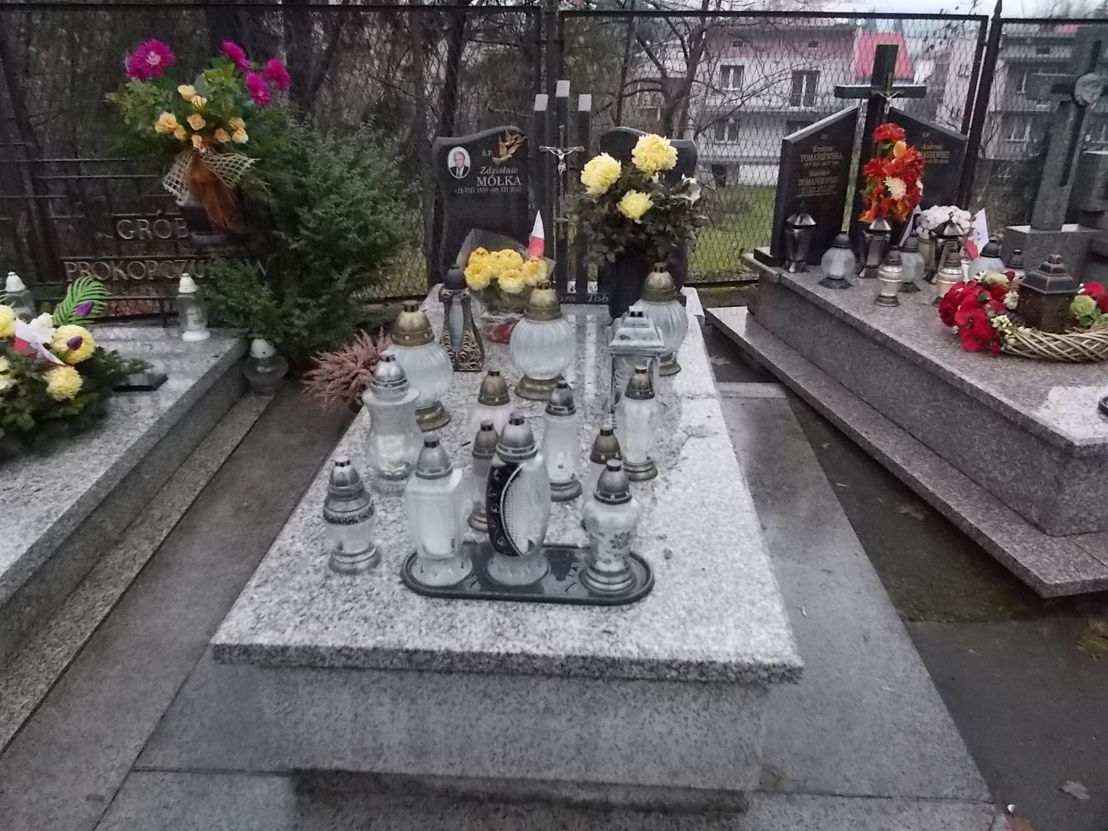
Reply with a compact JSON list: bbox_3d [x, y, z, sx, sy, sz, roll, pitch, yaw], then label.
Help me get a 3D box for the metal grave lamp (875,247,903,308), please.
[{"bbox_3d":[1.308,-0.539,3.205,0.102,0.224,0.102,1,25,3],"label":"metal grave lamp"}]

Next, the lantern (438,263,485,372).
[{"bbox_3d":[-0.311,-0.322,2.683,0.139,0.337,0.136,1,25,3],"label":"lantern"}]

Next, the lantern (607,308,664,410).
[{"bbox_3d":[0.234,-0.140,2.279,0.147,0.307,0.147,1,24,3],"label":"lantern"}]

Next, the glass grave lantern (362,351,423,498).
[{"bbox_3d":[-0.350,0.010,1.818,0.129,0.306,0.129,1,25,3],"label":"glass grave lantern"}]

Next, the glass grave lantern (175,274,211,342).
[{"bbox_3d":[-1.445,-0.434,3.305,0.119,0.262,0.119,1,25,3],"label":"glass grave lantern"}]

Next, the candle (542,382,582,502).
[{"bbox_3d":[0.026,0.056,1.927,0.091,0.289,0.091,1,25,3],"label":"candle"}]

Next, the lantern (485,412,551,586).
[{"bbox_3d":[-0.070,0.151,1.586,0.124,0.331,0.118,-11,27,-23],"label":"lantern"}]

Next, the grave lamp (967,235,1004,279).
[{"bbox_3d":[1.648,-0.567,3.140,0.141,0.215,0.141,-5,25,-10],"label":"grave lamp"}]

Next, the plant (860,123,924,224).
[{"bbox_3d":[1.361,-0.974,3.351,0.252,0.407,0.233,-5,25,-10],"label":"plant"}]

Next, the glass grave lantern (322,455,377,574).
[{"bbox_3d":[-0.382,0.179,1.567,0.103,0.212,0.103,1,25,3],"label":"glass grave lantern"}]

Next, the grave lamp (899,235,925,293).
[{"bbox_3d":[1.365,-0.581,3.179,0.132,0.210,0.132,-5,25,-10],"label":"grave lamp"}]

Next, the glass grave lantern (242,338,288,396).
[{"bbox_3d":[-1.156,-0.201,3.287,0.177,0.222,0.177,0,24,0],"label":"glass grave lantern"}]

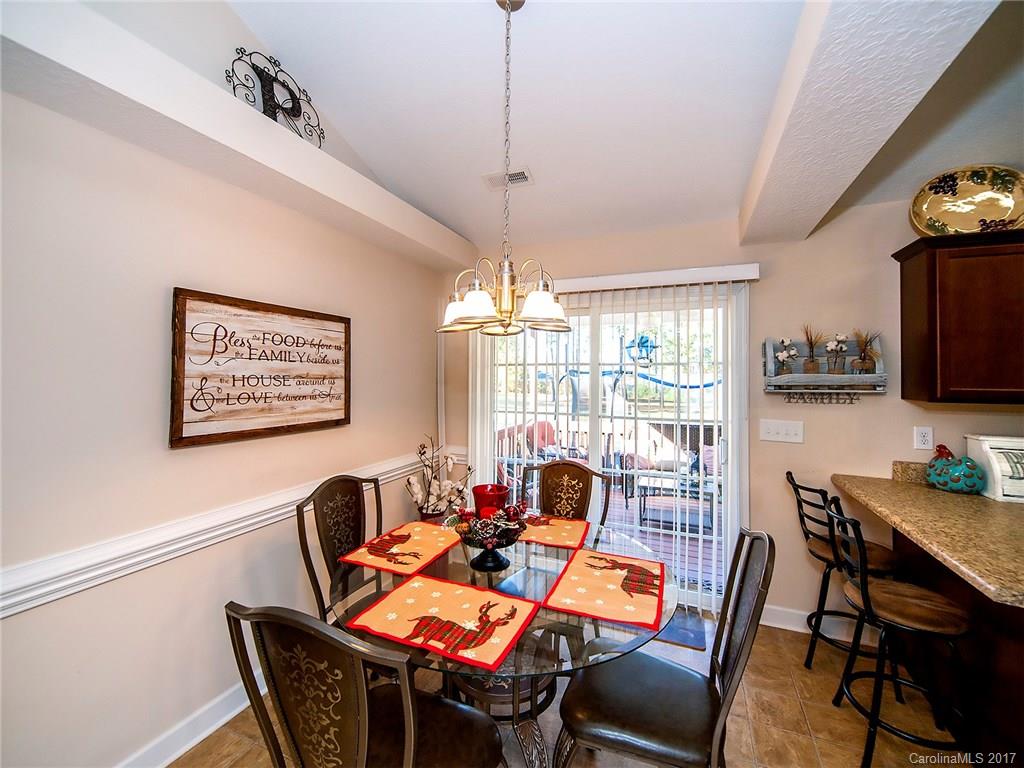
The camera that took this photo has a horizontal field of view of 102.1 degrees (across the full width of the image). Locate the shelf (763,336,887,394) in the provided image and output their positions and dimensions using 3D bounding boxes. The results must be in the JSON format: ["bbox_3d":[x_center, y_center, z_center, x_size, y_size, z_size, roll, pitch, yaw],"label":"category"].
[{"bbox_3d":[1.693,-0.104,2.263,0.540,0.310,0.110,0,1,23],"label":"shelf"}]

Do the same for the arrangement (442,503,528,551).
[{"bbox_3d":[-0.093,0.539,1.577,0.280,0.145,0.260,0,1,0],"label":"arrangement"}]

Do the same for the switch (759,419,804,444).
[{"bbox_3d":[1.551,0.273,2.383,0.213,0.122,0.012,0,1,23],"label":"switch"}]

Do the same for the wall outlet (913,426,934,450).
[{"bbox_3d":[2.131,0.282,2.140,0.074,0.118,0.010,0,1,23],"label":"wall outlet"}]

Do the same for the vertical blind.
[{"bbox_3d":[0.544,0.387,2.828,1.870,1.990,0.100,0,1,23],"label":"vertical blind"}]

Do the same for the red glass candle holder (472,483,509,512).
[{"bbox_3d":[-0.082,0.464,1.570,0.136,0.135,0.136,0,1,0],"label":"red glass candle holder"}]

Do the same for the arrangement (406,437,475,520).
[{"bbox_3d":[-0.485,0.624,2.735,0.420,0.530,0.380,-1,1,-22],"label":"arrangement"}]

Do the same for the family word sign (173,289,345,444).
[{"bbox_3d":[-1.119,-0.067,1.996,0.035,0.617,0.900,0,1,23],"label":"family word sign"}]

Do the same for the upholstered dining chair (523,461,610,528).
[{"bbox_3d":[0.165,0.921,1.993,0.500,1.030,0.570,0,1,28],"label":"upholstered dining chair"}]

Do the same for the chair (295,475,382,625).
[{"bbox_3d":[-0.527,0.922,1.780,0.570,1.030,0.500,0,1,23],"label":"chair"}]

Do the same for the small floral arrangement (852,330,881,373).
[{"bbox_3d":[1.859,-0.155,2.181,0.140,0.260,0.110,0,1,23],"label":"small floral arrangement"}]

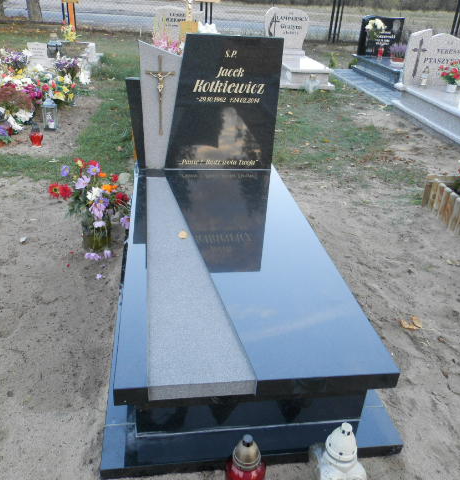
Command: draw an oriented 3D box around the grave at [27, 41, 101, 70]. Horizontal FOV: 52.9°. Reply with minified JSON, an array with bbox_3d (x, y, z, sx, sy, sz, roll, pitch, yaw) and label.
[{"bbox_3d":[-2.370,-2.617,6.594,0.940,0.395,0.470,0,30,-9],"label":"grave"}]

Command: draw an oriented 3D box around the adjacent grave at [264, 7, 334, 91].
[{"bbox_3d":[1.141,-3.380,7.965,0.960,1.070,2.000,0,29,-7],"label":"adjacent grave"}]

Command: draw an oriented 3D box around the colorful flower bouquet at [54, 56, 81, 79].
[{"bbox_3d":[-2.197,-2.319,6.216,0.357,0.276,0.304,0,30,-9],"label":"colorful flower bouquet"}]

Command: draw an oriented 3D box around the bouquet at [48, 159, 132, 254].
[{"bbox_3d":[-0.725,-0.167,2.434,0.414,0.489,0.367,0,30,-9],"label":"bouquet"}]

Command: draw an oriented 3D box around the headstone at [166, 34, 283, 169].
[{"bbox_3d":[-0.047,-0.841,2.900,0.708,0.816,0.080,0,30,-9],"label":"headstone"}]

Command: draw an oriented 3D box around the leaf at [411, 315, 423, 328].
[{"bbox_3d":[0.885,0.374,2.183,0.062,0.028,0.080,0,30,-9],"label":"leaf"}]

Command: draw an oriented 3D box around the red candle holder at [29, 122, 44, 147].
[{"bbox_3d":[-1.614,-0.879,3.874,0.103,0.174,0.103,0,30,-9],"label":"red candle holder"}]

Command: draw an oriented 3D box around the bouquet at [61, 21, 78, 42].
[{"bbox_3d":[-3.223,-4.188,9.285,0.360,0.347,0.320,-5,31,-17],"label":"bouquet"}]

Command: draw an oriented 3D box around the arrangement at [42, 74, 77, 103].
[{"bbox_3d":[-1.883,-1.674,5.110,0.355,0.294,0.302,0,30,-9],"label":"arrangement"}]

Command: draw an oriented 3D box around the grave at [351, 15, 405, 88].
[{"bbox_3d":[3.180,-3.423,8.411,1.000,0.980,2.100,1,29,-7],"label":"grave"}]

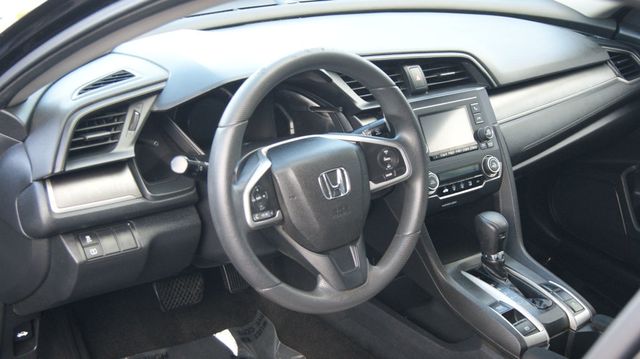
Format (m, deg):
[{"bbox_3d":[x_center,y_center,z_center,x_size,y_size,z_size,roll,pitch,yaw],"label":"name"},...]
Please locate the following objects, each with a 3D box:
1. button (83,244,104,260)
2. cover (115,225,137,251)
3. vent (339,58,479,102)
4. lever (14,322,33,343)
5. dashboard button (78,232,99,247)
[{"bbox_3d":[-0.310,0.100,1.046,0.024,0.017,0.012,-13,-8,-28],"label":"button"},{"bbox_3d":[-0.273,0.083,1.069,0.024,0.034,0.012,-13,-8,-28],"label":"cover"},{"bbox_3d":[0.173,-0.184,1.416,0.280,0.062,0.045,-12,5,-27],"label":"vent"},{"bbox_3d":[-0.447,0.229,1.150,0.025,0.031,0.018,-16,19,-33],"label":"lever"},{"bbox_3d":[-0.317,0.083,1.047,0.024,0.017,0.012,-13,-8,-28],"label":"dashboard button"}]

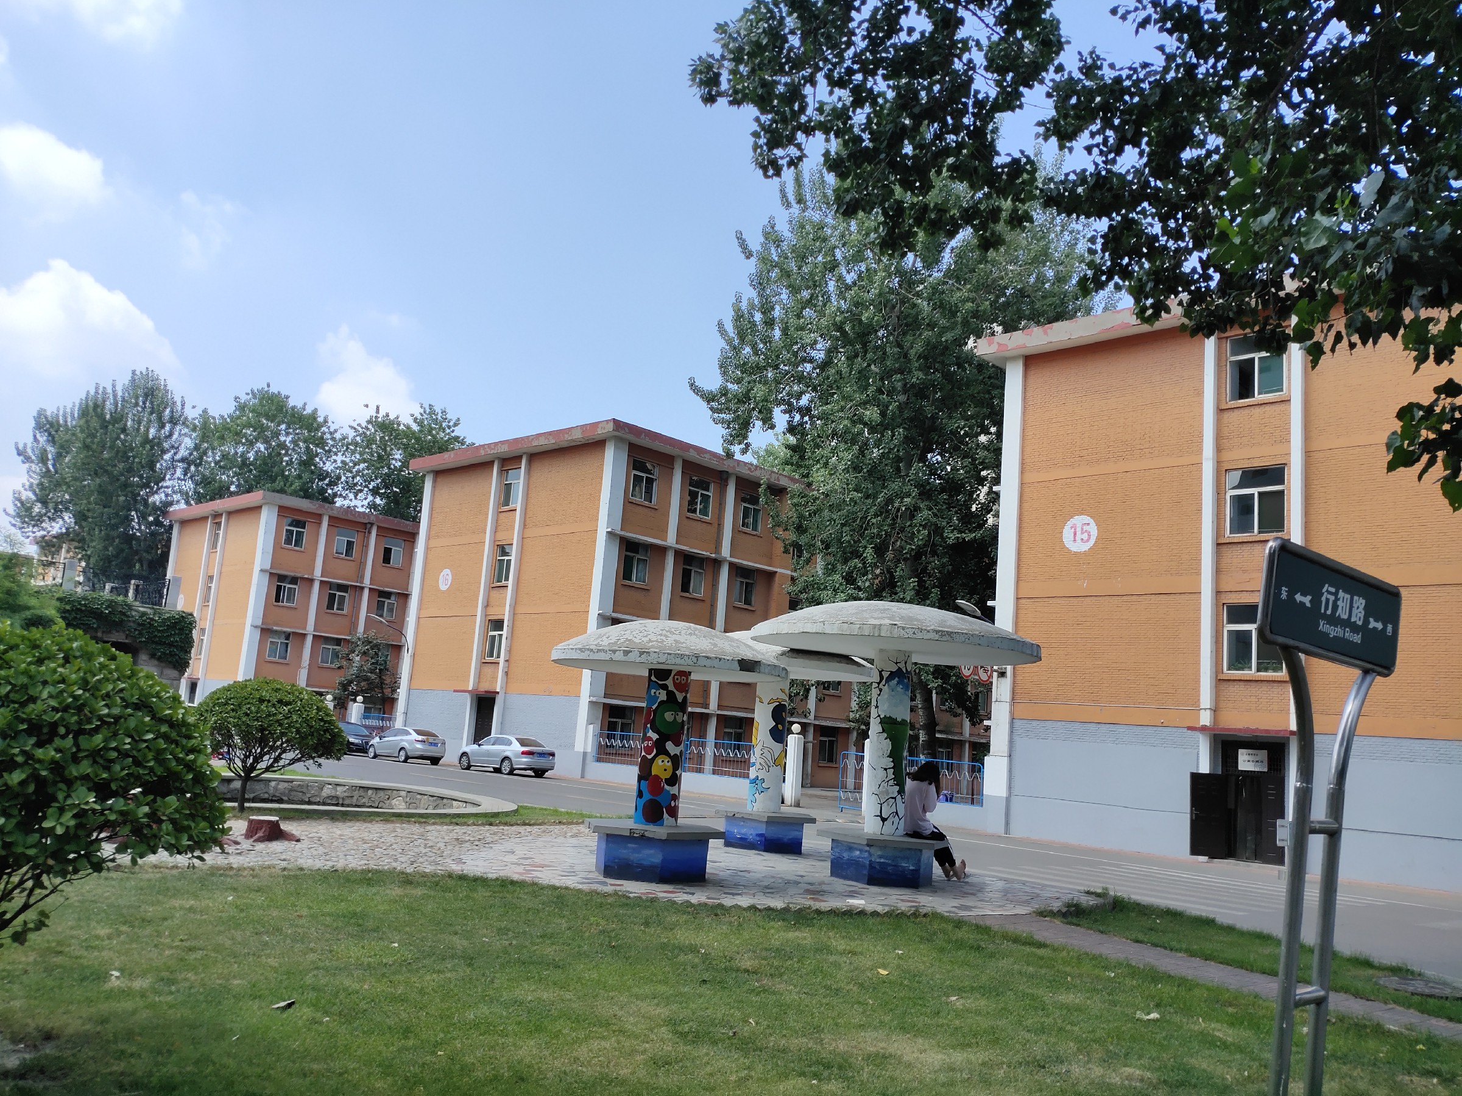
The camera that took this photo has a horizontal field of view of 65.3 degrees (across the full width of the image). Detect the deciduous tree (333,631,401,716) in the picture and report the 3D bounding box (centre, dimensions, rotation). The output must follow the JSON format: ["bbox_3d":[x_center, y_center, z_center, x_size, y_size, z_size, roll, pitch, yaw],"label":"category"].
[{"bbox_3d":[-18.558,7.226,58.018,3.400,6.050,3.300,7,-10,-17],"label":"deciduous tree"}]

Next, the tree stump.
[{"bbox_3d":[-4.863,2.936,11.983,0.540,0.220,0.480,8,-10,-20],"label":"tree stump"}]

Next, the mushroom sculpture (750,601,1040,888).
[{"bbox_3d":[1.787,2.144,12.844,3.260,3.100,3.260,3,-9,8],"label":"mushroom sculpture"}]

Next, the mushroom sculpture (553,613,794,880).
[{"bbox_3d":[-0.709,2.010,11.613,2.430,2.570,2.430,5,-9,-3],"label":"mushroom sculpture"}]

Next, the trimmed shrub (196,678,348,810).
[{"bbox_3d":[-5.963,2.559,14.767,1.860,1.700,1.820,8,-10,-21],"label":"trimmed shrub"}]

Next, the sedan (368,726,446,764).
[{"bbox_3d":[-13.738,8.416,48.801,4.320,1.460,1.720,-5,-13,44],"label":"sedan"}]

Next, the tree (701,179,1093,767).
[{"bbox_3d":[5.916,-2.563,38.636,13.000,22.660,12.300,3,-9,8],"label":"tree"}]

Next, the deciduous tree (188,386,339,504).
[{"bbox_3d":[-36.360,0.365,87.365,11.000,26.400,10.500,8,-10,-22],"label":"deciduous tree"}]

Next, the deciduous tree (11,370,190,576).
[{"bbox_3d":[-45.842,-0.655,82.100,11.800,25.220,11.300,10,-11,-29],"label":"deciduous tree"}]

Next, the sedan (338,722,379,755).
[{"bbox_3d":[-17.669,8.758,52.634,4.650,1.460,1.800,-5,-13,44],"label":"sedan"}]

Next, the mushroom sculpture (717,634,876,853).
[{"bbox_3d":[0.530,2.558,15.297,2.730,2.880,2.730,4,-9,3],"label":"mushroom sculpture"}]

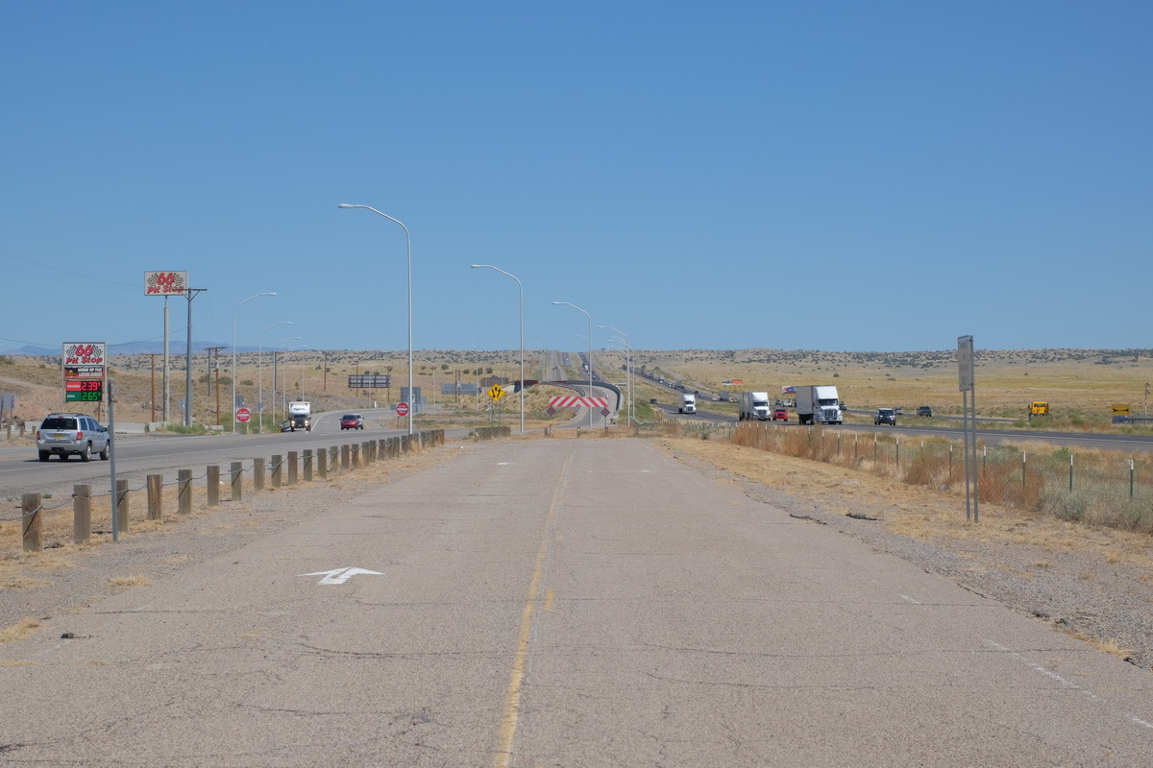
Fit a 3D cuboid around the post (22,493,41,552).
[{"bbox_3d":[-7.048,1.798,31.100,0.207,0.760,0.207,0,-1,0],"label":"post"}]

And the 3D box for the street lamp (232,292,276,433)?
[{"bbox_3d":[-27.974,-1.831,208.000,3.850,12.100,0.350,0,-1,0],"label":"street lamp"}]

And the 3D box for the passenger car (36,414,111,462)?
[{"bbox_3d":[-18.697,1.981,89.500,1.860,1.790,4.620,0,0,2],"label":"passenger car"}]

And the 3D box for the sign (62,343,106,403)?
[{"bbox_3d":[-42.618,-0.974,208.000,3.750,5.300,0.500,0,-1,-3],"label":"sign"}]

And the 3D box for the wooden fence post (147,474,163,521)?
[{"bbox_3d":[-7.052,1.906,40.200,0.207,0.770,0.207,0,-1,0],"label":"wooden fence post"}]

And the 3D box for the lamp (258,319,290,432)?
[{"bbox_3d":[-32.849,-0.679,262.000,3.750,12.100,0.350,0,0,-5],"label":"lamp"}]

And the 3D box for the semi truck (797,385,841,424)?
[{"bbox_3d":[26.000,2.290,258.000,2.600,4.110,21.300,0,-1,-1],"label":"semi truck"}]

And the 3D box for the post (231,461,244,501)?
[{"bbox_3d":[-6.260,1.809,44.300,0.180,0.720,0.180,0,0,1],"label":"post"}]

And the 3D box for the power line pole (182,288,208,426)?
[{"bbox_3d":[-34.253,-2.343,213.000,3.050,12.300,0.420,0,-1,0],"label":"power line pole"}]

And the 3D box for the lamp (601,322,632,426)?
[{"bbox_3d":[4.646,-0.885,290.000,3.750,12.100,0.350,0,0,5],"label":"lamp"}]

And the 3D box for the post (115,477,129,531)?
[{"bbox_3d":[-6.989,1.882,36.900,0.207,0.790,0.207,0,-1,0],"label":"post"}]

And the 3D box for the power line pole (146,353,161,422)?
[{"bbox_3d":[-50.232,0.702,285.000,2.450,8.500,0.350,0,0,3],"label":"power line pole"}]

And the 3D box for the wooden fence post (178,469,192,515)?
[{"bbox_3d":[-7.048,1.954,43.300,0.207,0.800,0.207,0,-1,0],"label":"wooden fence post"}]

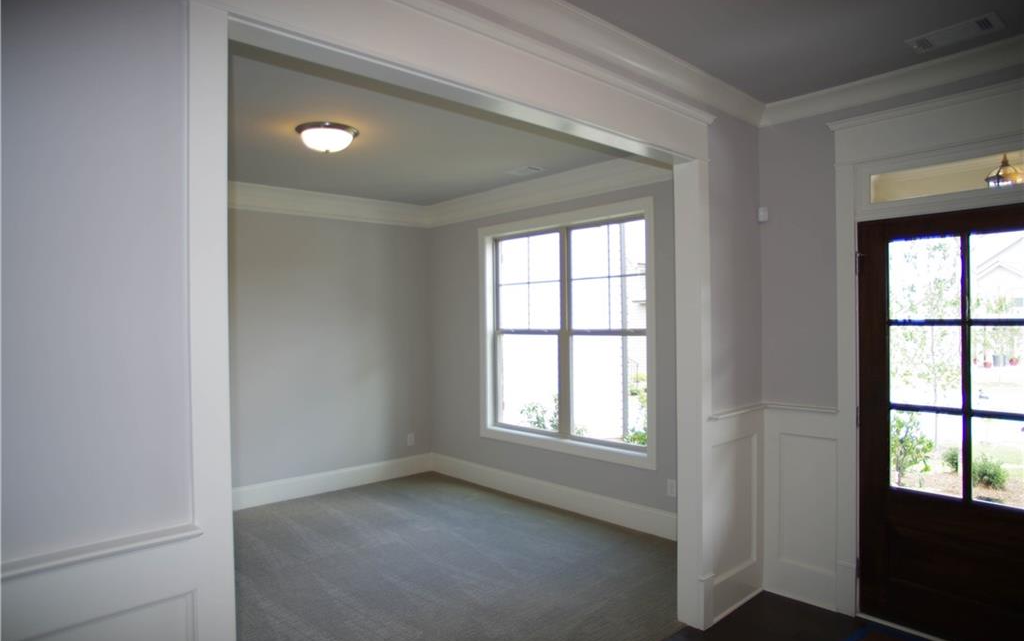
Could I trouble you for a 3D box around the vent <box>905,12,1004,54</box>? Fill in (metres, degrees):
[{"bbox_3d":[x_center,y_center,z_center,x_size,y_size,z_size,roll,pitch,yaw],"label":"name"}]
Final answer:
[{"bbox_3d":[1.853,-1.191,2.497,0.196,0.020,0.303,-1,0,-42],"label":"vent"}]

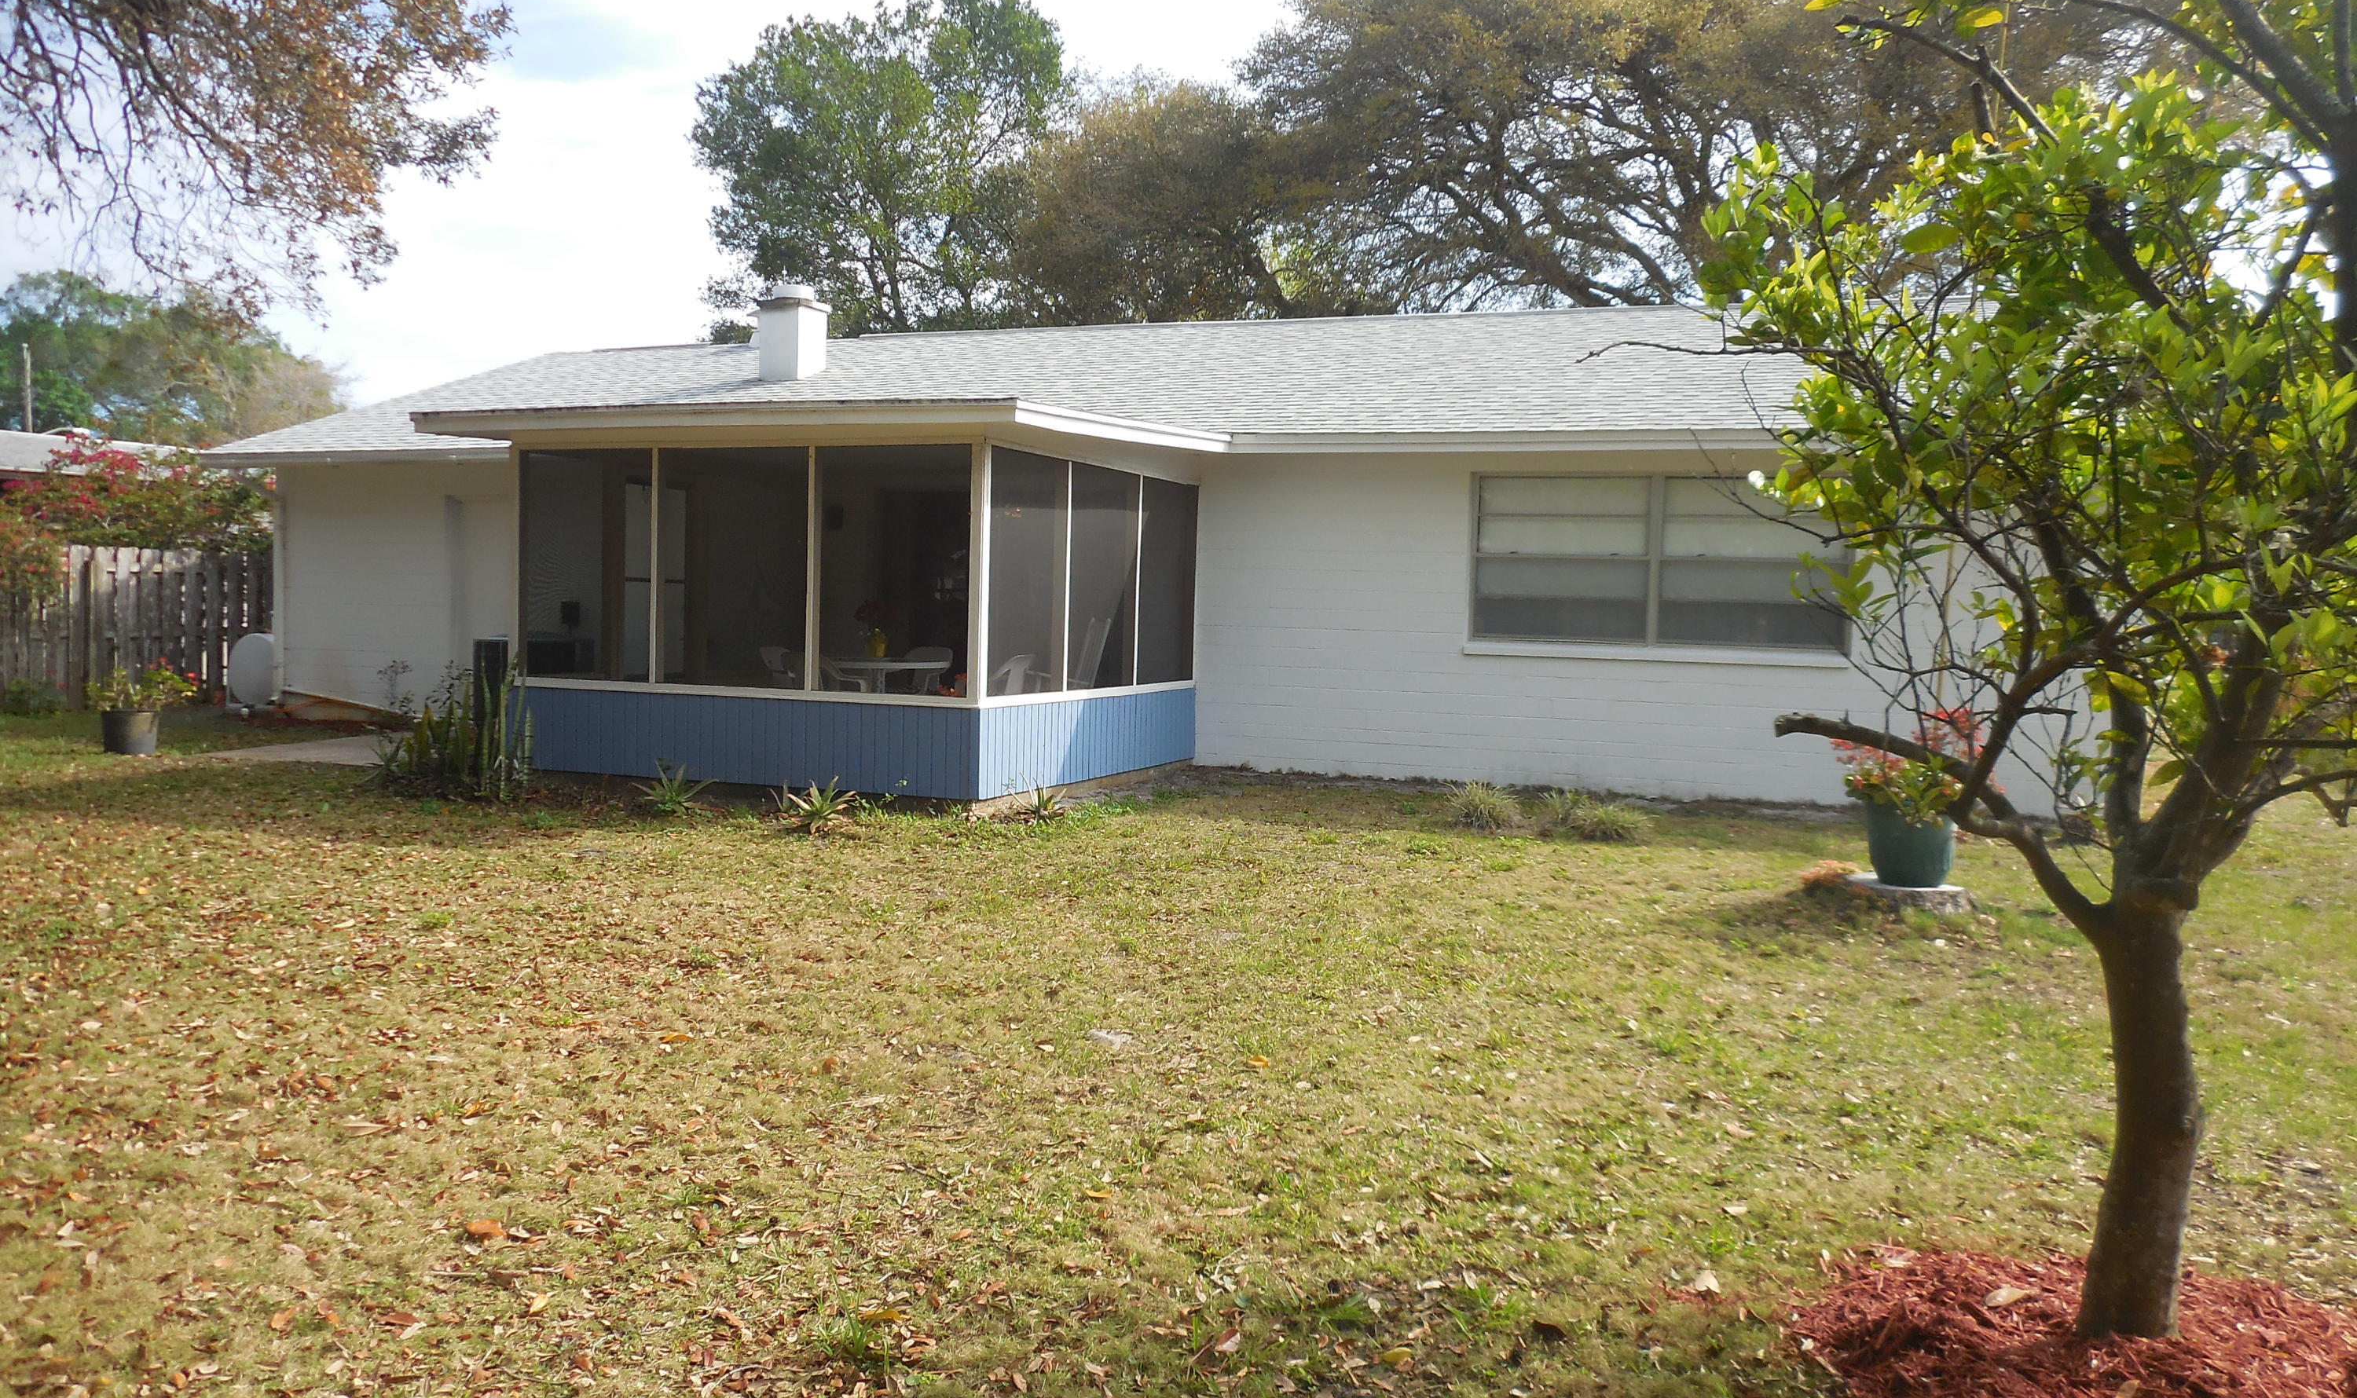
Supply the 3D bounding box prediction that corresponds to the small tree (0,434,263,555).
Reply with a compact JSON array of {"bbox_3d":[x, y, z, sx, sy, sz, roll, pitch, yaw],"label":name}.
[{"bbox_3d":[-12.791,-1.636,20.852,2.300,3.225,3.700,3,4,22],"label":"small tree"}]

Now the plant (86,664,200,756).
[{"bbox_3d":[-8.215,0.085,13.500,0.880,0.739,0.780,-1,4,-31],"label":"plant"}]

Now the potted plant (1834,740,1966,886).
[{"bbox_3d":[3.478,0.497,8.150,0.690,0.811,0.650,3,4,23],"label":"potted plant"}]

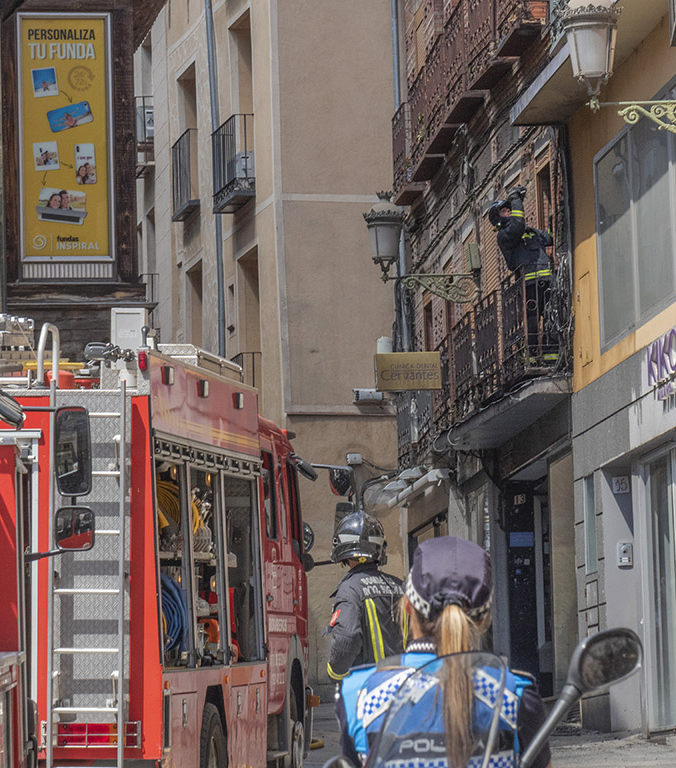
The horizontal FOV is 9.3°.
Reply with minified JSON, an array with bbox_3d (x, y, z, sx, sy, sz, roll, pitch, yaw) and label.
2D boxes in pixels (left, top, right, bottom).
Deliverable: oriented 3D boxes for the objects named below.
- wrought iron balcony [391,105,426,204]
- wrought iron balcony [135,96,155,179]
[{"bbox_3d":[0.907,-2.866,51.670,0.290,1.060,1.280,-1,-6,-5],"label":"wrought iron balcony"},{"bbox_3d":[-3.062,-3.835,64.578,0.290,1.100,1.000,0,-7,-12],"label":"wrought iron balcony"}]

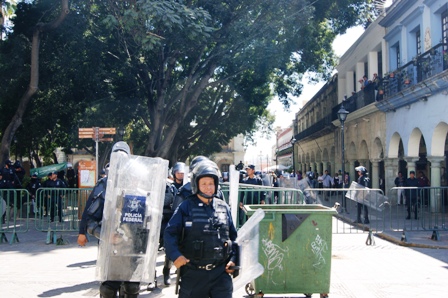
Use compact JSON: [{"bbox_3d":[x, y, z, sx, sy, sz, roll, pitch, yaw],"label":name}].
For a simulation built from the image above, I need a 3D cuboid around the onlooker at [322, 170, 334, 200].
[{"bbox_3d":[5.695,2.015,28.600,0.580,1.670,0.360,0,-2,9],"label":"onlooker"}]

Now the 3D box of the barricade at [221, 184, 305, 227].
[{"bbox_3d":[0.847,1.480,11.800,2.000,1.200,0.500,0,-2,7],"label":"barricade"}]

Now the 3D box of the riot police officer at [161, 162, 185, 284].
[{"bbox_3d":[-0.712,1.113,7.750,0.560,1.770,0.450,0,-2,-12],"label":"riot police officer"}]

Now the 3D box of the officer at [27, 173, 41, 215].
[{"bbox_3d":[-7.021,1.681,19.300,0.520,1.650,0.380,0,-2,-6],"label":"officer"}]

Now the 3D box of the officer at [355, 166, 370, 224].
[{"bbox_3d":[4.269,1.427,16.100,0.480,1.770,0.550,1,-2,-18],"label":"officer"}]

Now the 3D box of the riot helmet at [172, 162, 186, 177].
[{"bbox_3d":[-0.673,0.333,7.900,0.250,0.260,0.290,1,-2,-15],"label":"riot helmet"}]

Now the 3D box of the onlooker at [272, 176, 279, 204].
[{"bbox_3d":[2.465,2.034,25.000,0.460,1.550,0.350,-1,-2,18],"label":"onlooker"}]

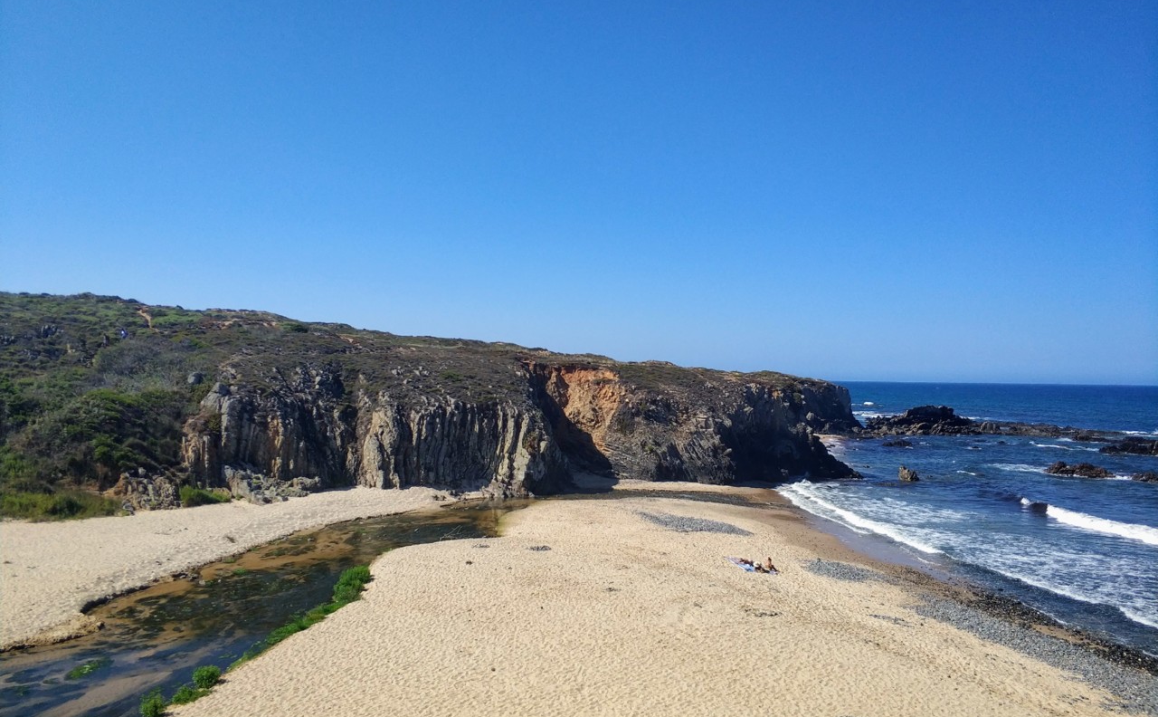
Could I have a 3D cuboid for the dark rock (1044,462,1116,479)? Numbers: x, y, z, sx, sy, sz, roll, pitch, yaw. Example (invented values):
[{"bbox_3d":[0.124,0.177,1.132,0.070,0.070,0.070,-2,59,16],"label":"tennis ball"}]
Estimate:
[{"bbox_3d":[80.386,17.770,145.009,10.300,1.900,5.000,0,-1,38],"label":"dark rock"}]

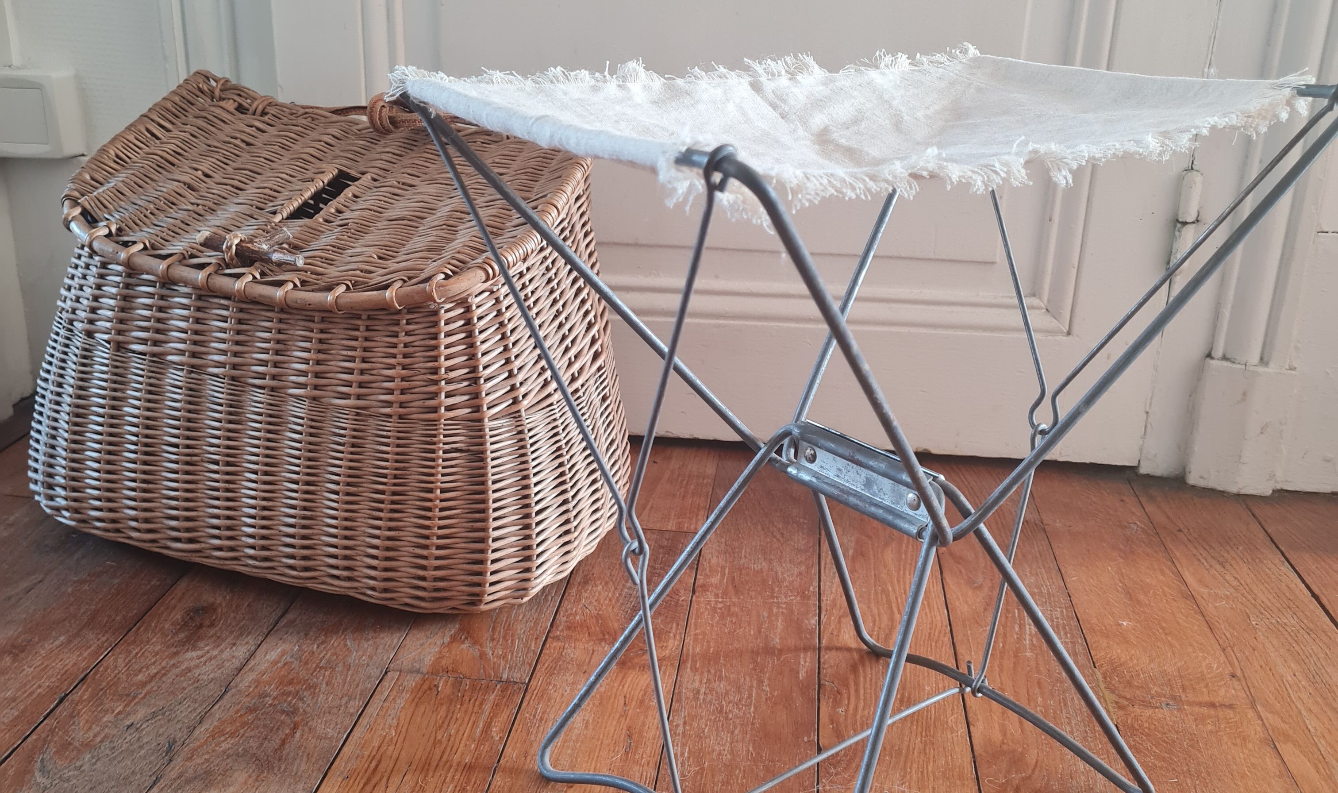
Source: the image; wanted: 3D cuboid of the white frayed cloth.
[{"bbox_3d":[0.107,-0.133,0.666,0.410,0.043,0.210,-16,28,-39],"label":"white frayed cloth"}]

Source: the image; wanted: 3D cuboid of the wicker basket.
[{"bbox_3d":[-0.252,-0.055,1.063,0.420,0.325,0.250,10,23,21],"label":"wicker basket"}]

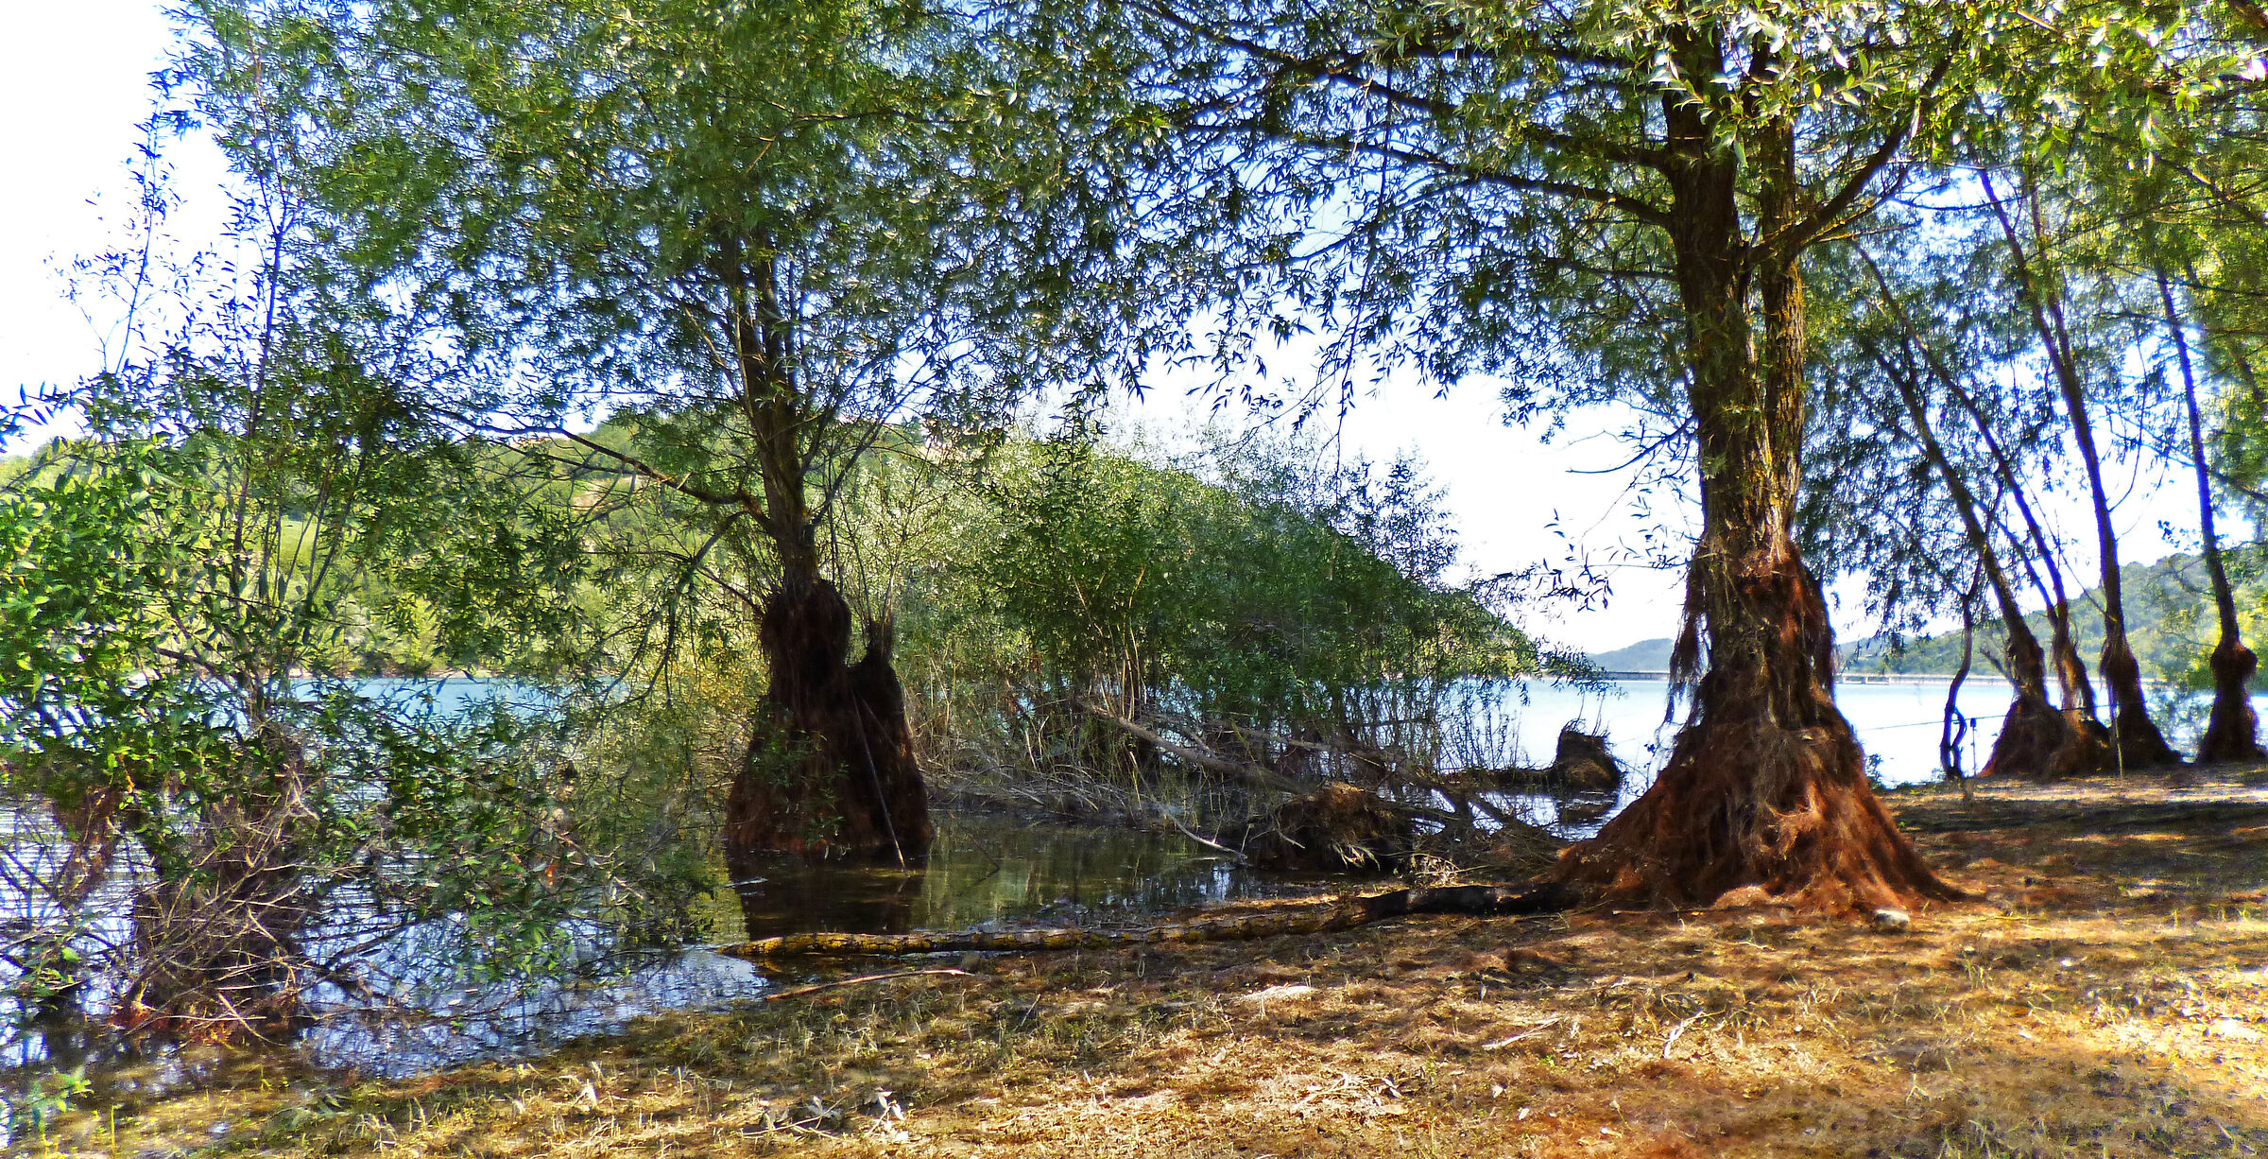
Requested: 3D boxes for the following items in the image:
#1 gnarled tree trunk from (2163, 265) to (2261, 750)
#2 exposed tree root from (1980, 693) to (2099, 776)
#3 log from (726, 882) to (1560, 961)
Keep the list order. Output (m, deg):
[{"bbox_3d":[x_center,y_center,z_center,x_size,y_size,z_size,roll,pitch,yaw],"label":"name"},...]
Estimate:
[{"bbox_3d":[19.250,-1.050,28.100,1.500,8.600,1.200,0,-3,0],"label":"gnarled tree trunk"},{"bbox_3d":[14.300,2.480,24.800,1.600,1.300,1.400,0,-3,0],"label":"exposed tree root"},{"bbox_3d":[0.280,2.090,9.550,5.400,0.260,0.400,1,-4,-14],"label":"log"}]

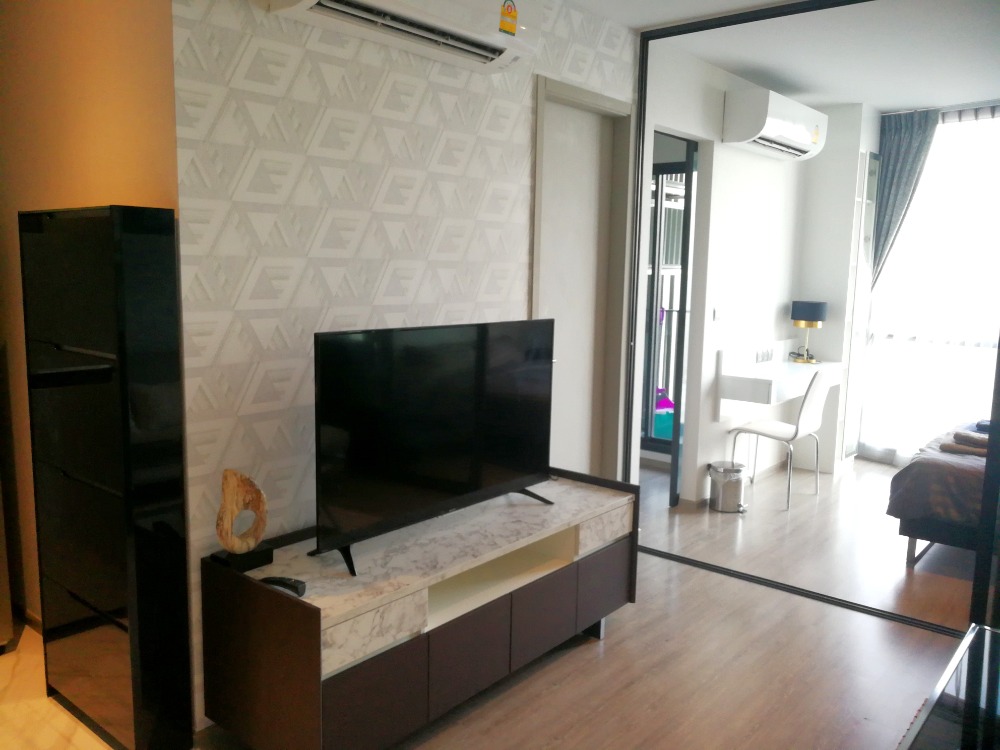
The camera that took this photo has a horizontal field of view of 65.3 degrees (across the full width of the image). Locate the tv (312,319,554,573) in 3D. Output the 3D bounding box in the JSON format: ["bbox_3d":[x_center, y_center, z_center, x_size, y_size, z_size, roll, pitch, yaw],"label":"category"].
[{"bbox_3d":[-0.160,0.160,2.343,0.203,0.618,0.985,7,9,40],"label":"tv"}]

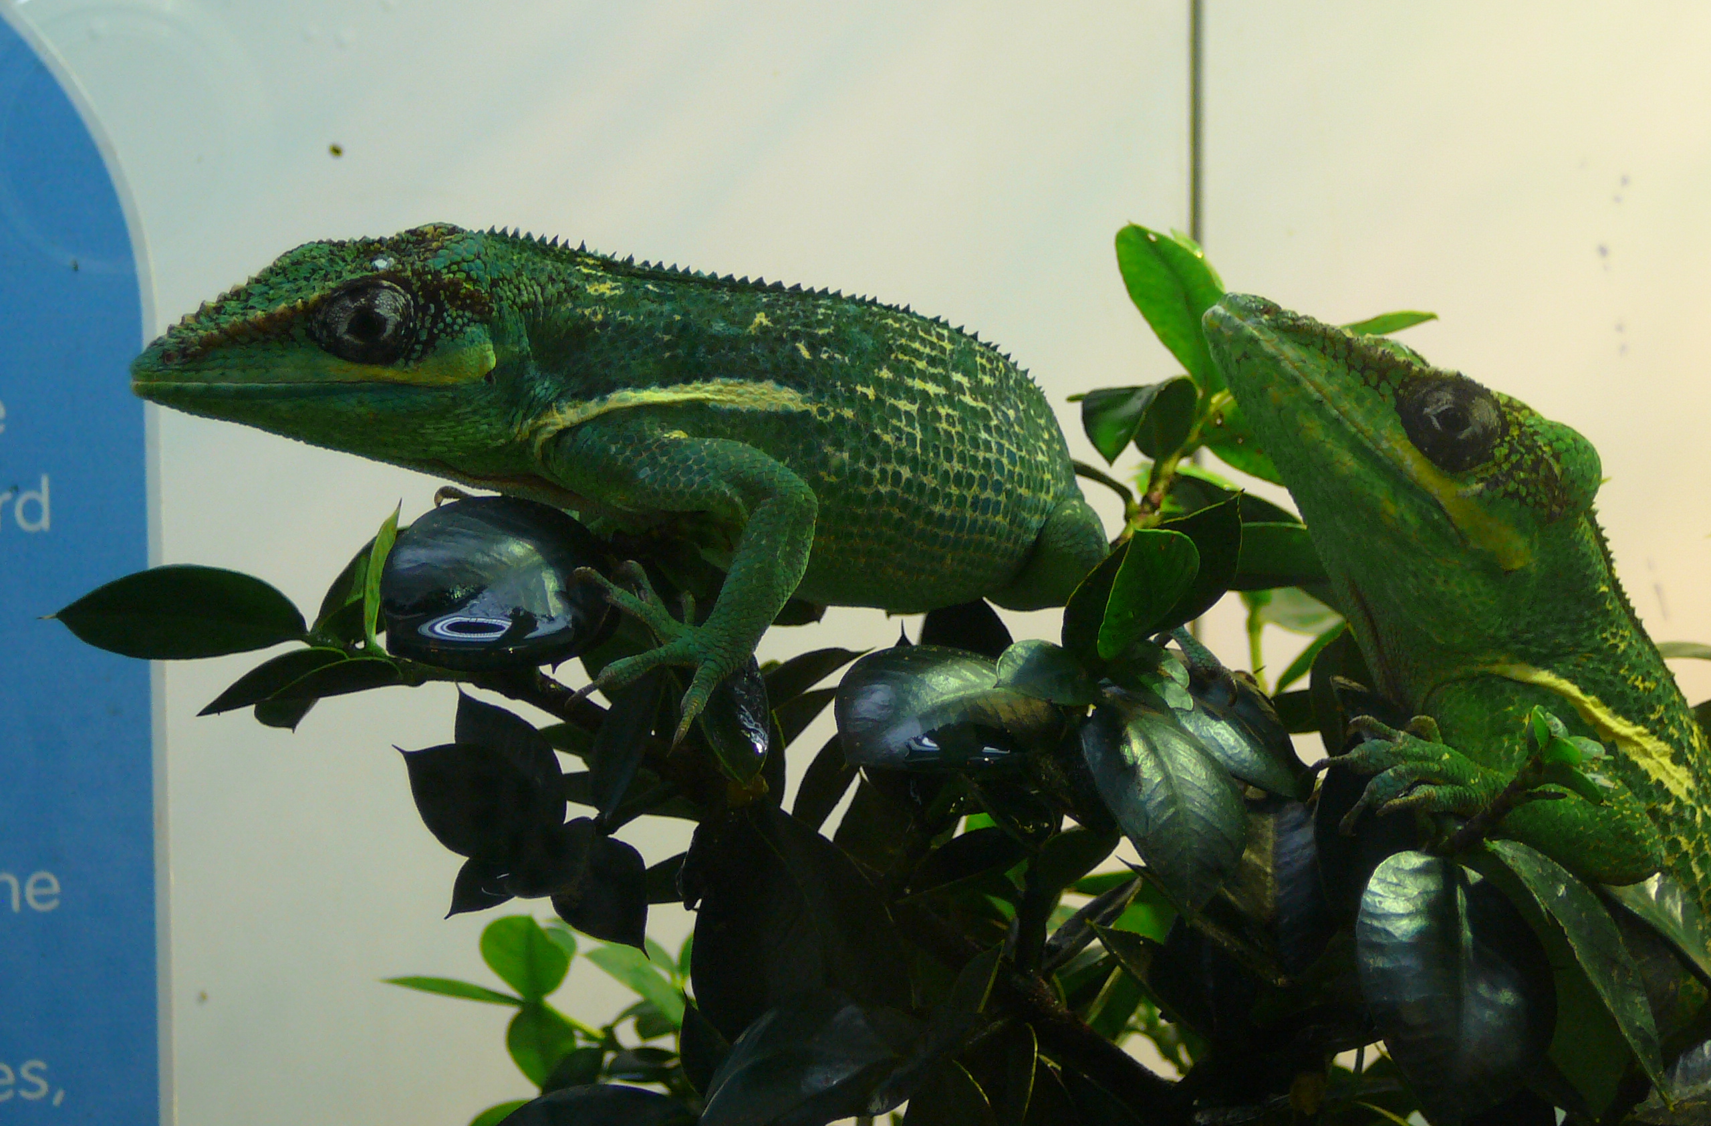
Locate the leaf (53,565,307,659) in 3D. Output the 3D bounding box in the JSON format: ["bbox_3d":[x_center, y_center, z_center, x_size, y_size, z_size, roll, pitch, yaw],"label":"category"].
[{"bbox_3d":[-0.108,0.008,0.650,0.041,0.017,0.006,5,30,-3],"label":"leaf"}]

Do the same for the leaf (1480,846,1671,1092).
[{"bbox_3d":[0.112,0.063,0.630,0.007,0.050,0.015,-37,-4,36],"label":"leaf"}]

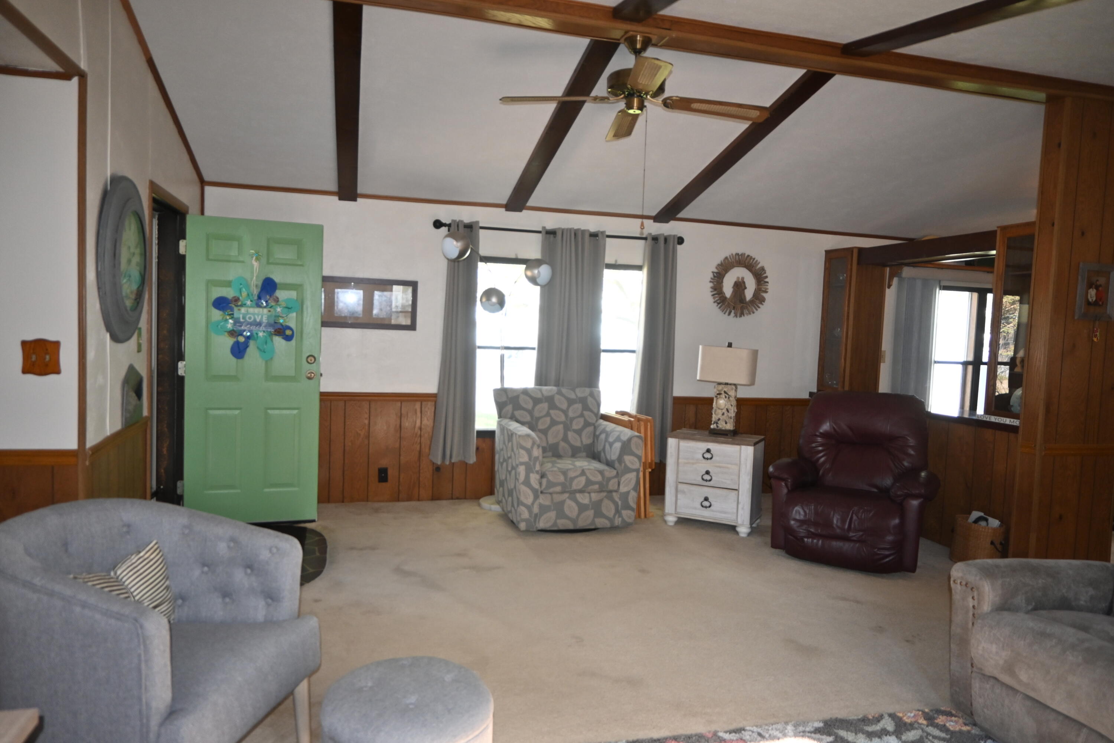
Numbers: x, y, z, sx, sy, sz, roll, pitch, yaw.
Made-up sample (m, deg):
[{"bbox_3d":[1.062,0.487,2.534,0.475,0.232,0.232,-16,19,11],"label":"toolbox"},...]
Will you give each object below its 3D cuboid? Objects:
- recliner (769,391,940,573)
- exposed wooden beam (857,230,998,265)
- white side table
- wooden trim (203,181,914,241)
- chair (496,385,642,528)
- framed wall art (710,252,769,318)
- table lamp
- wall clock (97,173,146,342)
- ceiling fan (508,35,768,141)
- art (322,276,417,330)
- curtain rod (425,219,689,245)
[{"bbox_3d":[1.958,0.643,4.848,0.950,0.990,0.950,4,4,26],"label":"recliner"},{"bbox_3d":[2.732,-0.873,5.392,0.260,0.130,1.355,1,4,-15],"label":"exposed wooden beam"},{"bbox_3d":[1.117,0.770,5.263,0.585,0.629,0.435,3,3,23],"label":"white side table"},{"bbox_3d":[0.383,-1.236,5.886,5.848,0.036,0.022,1,4,-15],"label":"wooden trim"},{"bbox_3d":[0.059,0.607,5.371,0.890,0.940,0.860,1,4,-17],"label":"chair"},{"bbox_3d":[1.528,-0.719,6.210,0.530,0.532,0.055,1,3,-15],"label":"framed wall art"},{"bbox_3d":[1.271,0.127,5.562,0.415,0.680,0.200,4,4,26],"label":"table lamp"},{"bbox_3d":[-1.944,-0.503,3.361,0.055,0.735,0.735,1,4,-15],"label":"wall clock"},{"bbox_3d":[0.385,-1.452,3.640,1.314,0.370,1.314,2,4,-2],"label":"ceiling fan"},{"bbox_3d":[-1.498,-0.498,5.420,0.940,0.366,0.030,1,3,-15],"label":"art"},{"bbox_3d":[0.055,-1.066,5.727,2.000,0.066,0.075,1,3,-15],"label":"curtain rod"}]

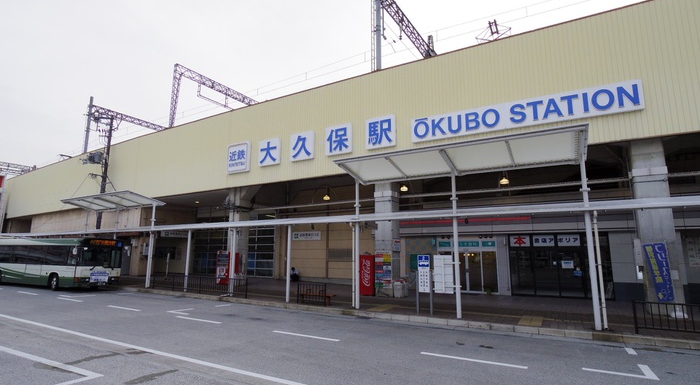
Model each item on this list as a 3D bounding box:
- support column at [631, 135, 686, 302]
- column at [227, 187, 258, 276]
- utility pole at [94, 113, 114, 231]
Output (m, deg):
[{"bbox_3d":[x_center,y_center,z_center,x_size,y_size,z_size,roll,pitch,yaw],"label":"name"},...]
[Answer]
[{"bbox_3d":[10.414,1.143,11.837,0.880,5.800,0.900,-5,-10,28],"label":"support column"},{"bbox_3d":[-6.708,2.649,20.973,0.880,5.800,0.880,-5,-10,28],"label":"column"},{"bbox_3d":[-18.251,0.106,25.377,0.300,12.276,0.300,-5,-10,28],"label":"utility pole"}]

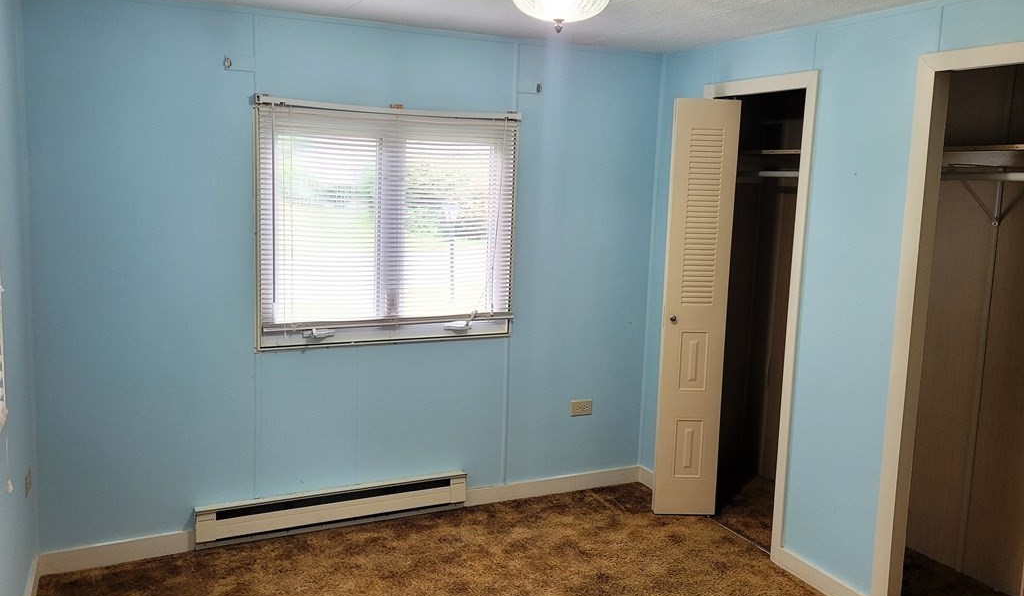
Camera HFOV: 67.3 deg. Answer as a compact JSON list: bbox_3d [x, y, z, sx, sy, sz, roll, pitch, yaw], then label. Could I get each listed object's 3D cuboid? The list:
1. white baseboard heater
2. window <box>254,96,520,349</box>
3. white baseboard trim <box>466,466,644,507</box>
[{"bbox_3d":[-0.795,0.969,3.536,1.228,0.178,0.065,-2,8,-25],"label":"white baseboard heater"},{"bbox_3d":[-0.519,-0.350,3.472,1.209,1.009,0.045,-2,8,-25],"label":"window"},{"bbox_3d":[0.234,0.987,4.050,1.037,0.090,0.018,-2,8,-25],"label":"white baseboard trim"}]

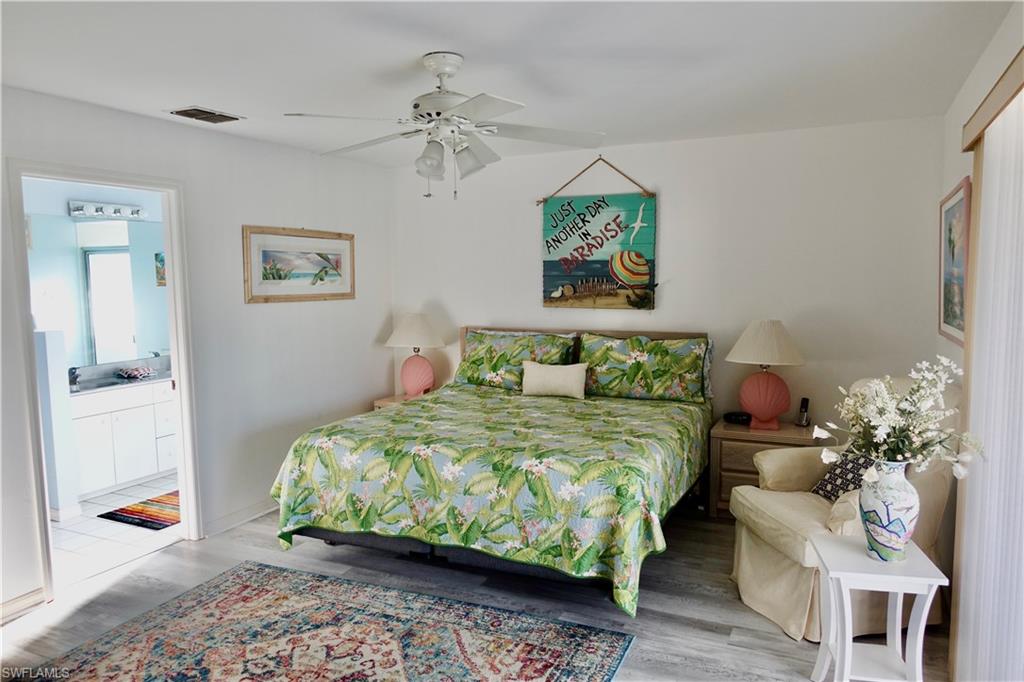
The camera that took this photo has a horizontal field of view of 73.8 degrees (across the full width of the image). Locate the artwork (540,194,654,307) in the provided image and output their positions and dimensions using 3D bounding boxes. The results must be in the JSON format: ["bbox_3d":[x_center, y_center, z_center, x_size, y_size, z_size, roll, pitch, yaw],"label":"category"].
[{"bbox_3d":[0.615,-0.629,4.887,0.848,0.791,0.030,2,6,26],"label":"artwork"}]

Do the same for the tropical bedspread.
[{"bbox_3d":[0.008,0.730,4.070,2.150,0.595,1.950,2,6,26],"label":"tropical bedspread"}]

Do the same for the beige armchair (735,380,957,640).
[{"bbox_3d":[1.531,0.743,3.222,0.787,0.973,0.712,-2,6,-14],"label":"beige armchair"}]

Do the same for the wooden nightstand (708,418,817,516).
[{"bbox_3d":[1.607,0.838,4.358,0.607,0.562,0.386,2,6,26],"label":"wooden nightstand"}]

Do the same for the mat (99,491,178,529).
[{"bbox_3d":[-2.281,1.128,4.778,0.600,0.015,0.875,2,6,26],"label":"mat"}]

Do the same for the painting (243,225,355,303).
[{"bbox_3d":[-1.448,-0.525,4.749,0.030,0.489,1.063,2,6,27],"label":"painting"}]

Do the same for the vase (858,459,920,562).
[{"bbox_3d":[1.306,0.583,2.364,0.191,0.341,0.191,2,6,27],"label":"vase"}]

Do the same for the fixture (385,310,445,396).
[{"bbox_3d":[-0.757,0.128,5.393,0.461,0.692,0.461,-1,6,0],"label":"fixture"}]

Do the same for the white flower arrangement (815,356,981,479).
[{"bbox_3d":[1.311,0.263,2.322,0.532,0.421,0.451,2,6,27],"label":"white flower arrangement"}]

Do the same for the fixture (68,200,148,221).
[{"bbox_3d":[-3.179,-1.016,5.402,0.130,0.115,0.612,2,6,27],"label":"fixture"}]

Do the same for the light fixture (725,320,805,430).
[{"bbox_3d":[1.579,0.217,4.280,0.466,0.691,0.466,2,6,26],"label":"light fixture"}]

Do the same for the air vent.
[{"bbox_3d":[-1.675,-1.224,3.741,0.260,0.020,0.350,2,6,26],"label":"air vent"}]

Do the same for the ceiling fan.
[{"bbox_3d":[-0.279,-0.886,2.827,1.300,0.556,1.300,2,6,26],"label":"ceiling fan"}]

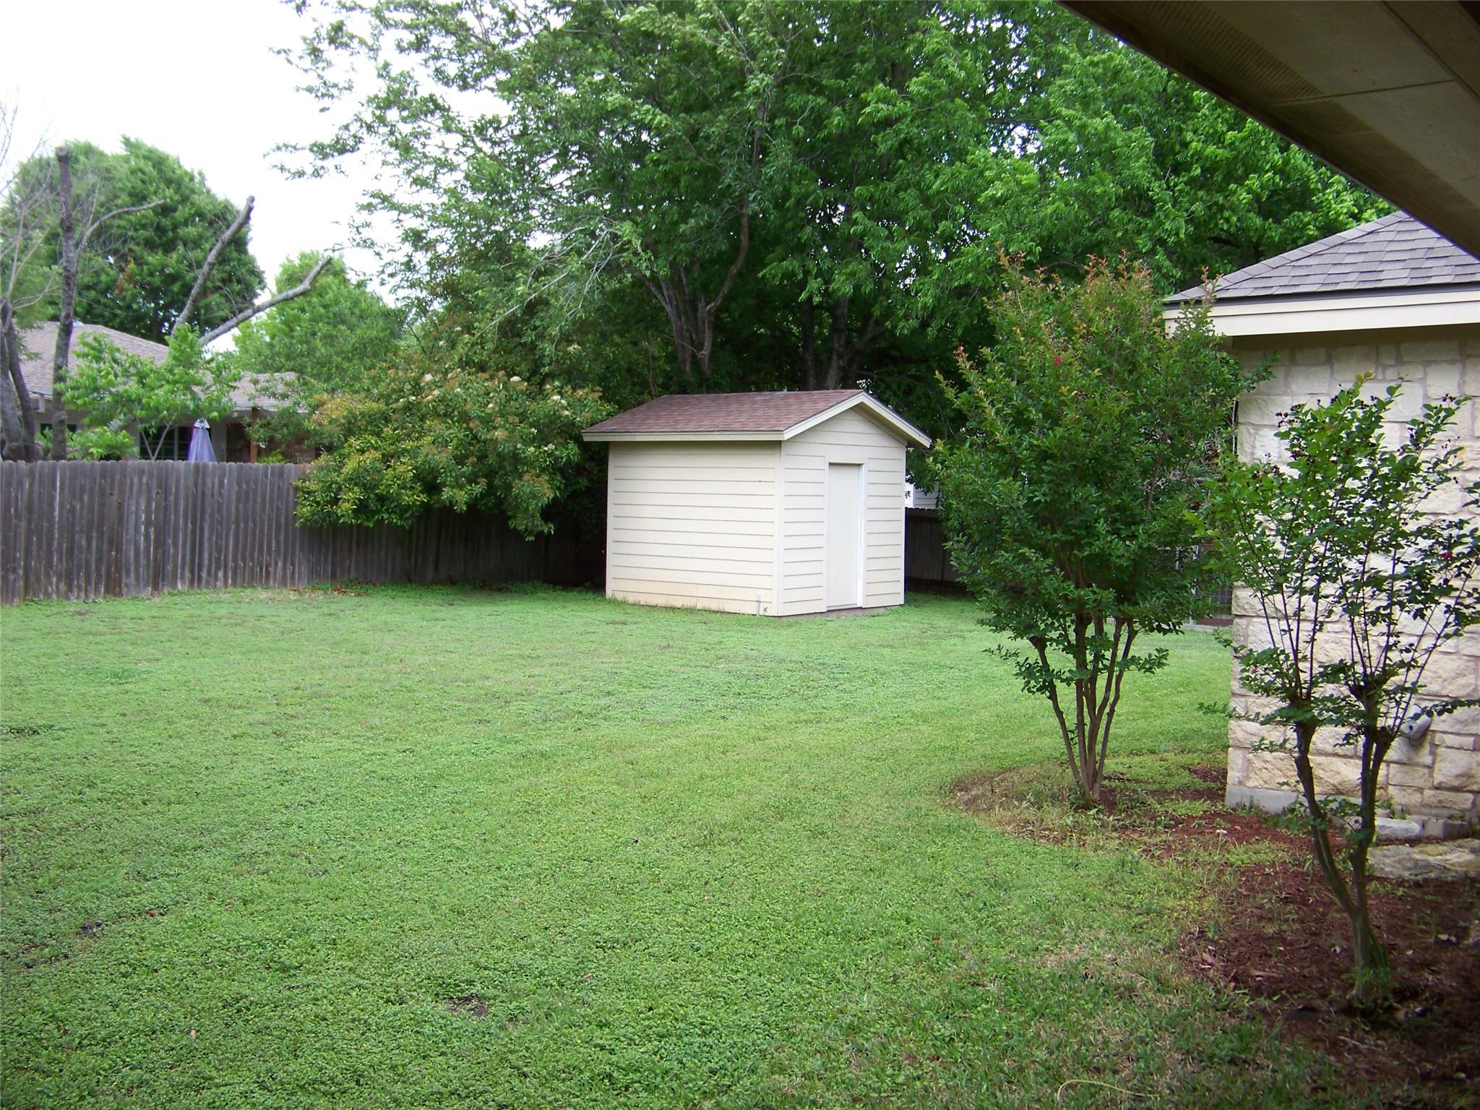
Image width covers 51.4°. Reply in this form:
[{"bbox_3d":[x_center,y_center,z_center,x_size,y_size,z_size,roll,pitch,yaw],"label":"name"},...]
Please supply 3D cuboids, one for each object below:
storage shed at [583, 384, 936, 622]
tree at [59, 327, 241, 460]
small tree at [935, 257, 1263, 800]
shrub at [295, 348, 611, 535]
[{"bbox_3d":[0.266,-0.812,22.086,3.520,3.000,3.590,3,3,38],"label":"storage shed"},{"bbox_3d":[-9.366,-1.655,24.522,2.704,3.868,2.433,0,3,-21],"label":"tree"},{"bbox_3d":[1.865,-0.126,8.112,1.683,2.840,1.632,2,3,13],"label":"small tree"},{"bbox_3d":[-4.638,-1.595,25.128,5.088,3.564,3.900,1,3,-11],"label":"shrub"}]

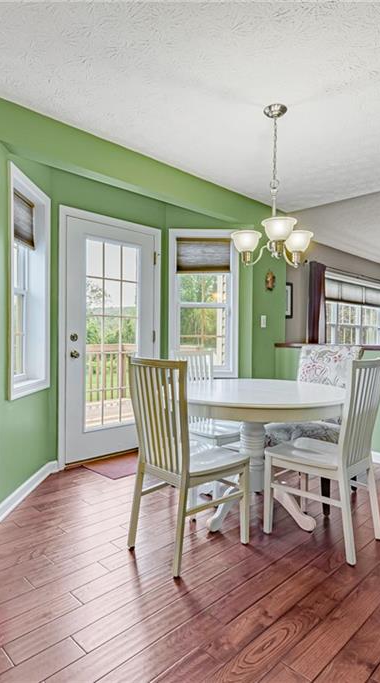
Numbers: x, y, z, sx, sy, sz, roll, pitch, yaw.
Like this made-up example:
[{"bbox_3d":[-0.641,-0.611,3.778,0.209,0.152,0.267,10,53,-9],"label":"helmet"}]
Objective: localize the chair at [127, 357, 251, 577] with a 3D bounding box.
[{"bbox_3d":[0.008,0.580,2.099,0.515,0.985,0.440,0,1,-42],"label":"chair"}]

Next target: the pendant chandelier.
[{"bbox_3d":[0.505,-0.924,2.376,0.530,0.925,0.530,0,1,-43],"label":"pendant chandelier"}]

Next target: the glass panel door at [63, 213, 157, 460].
[{"bbox_3d":[-0.692,-0.007,3.580,0.920,2.050,0.050,0,1,-43],"label":"glass panel door"}]

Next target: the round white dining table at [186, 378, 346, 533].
[{"bbox_3d":[0.374,0.673,2.492,1.187,0.758,1.187,0,1,0],"label":"round white dining table"}]

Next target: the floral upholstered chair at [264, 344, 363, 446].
[{"bbox_3d":[0.860,0.547,2.800,0.630,1.010,0.490,0,1,-43],"label":"floral upholstered chair"}]

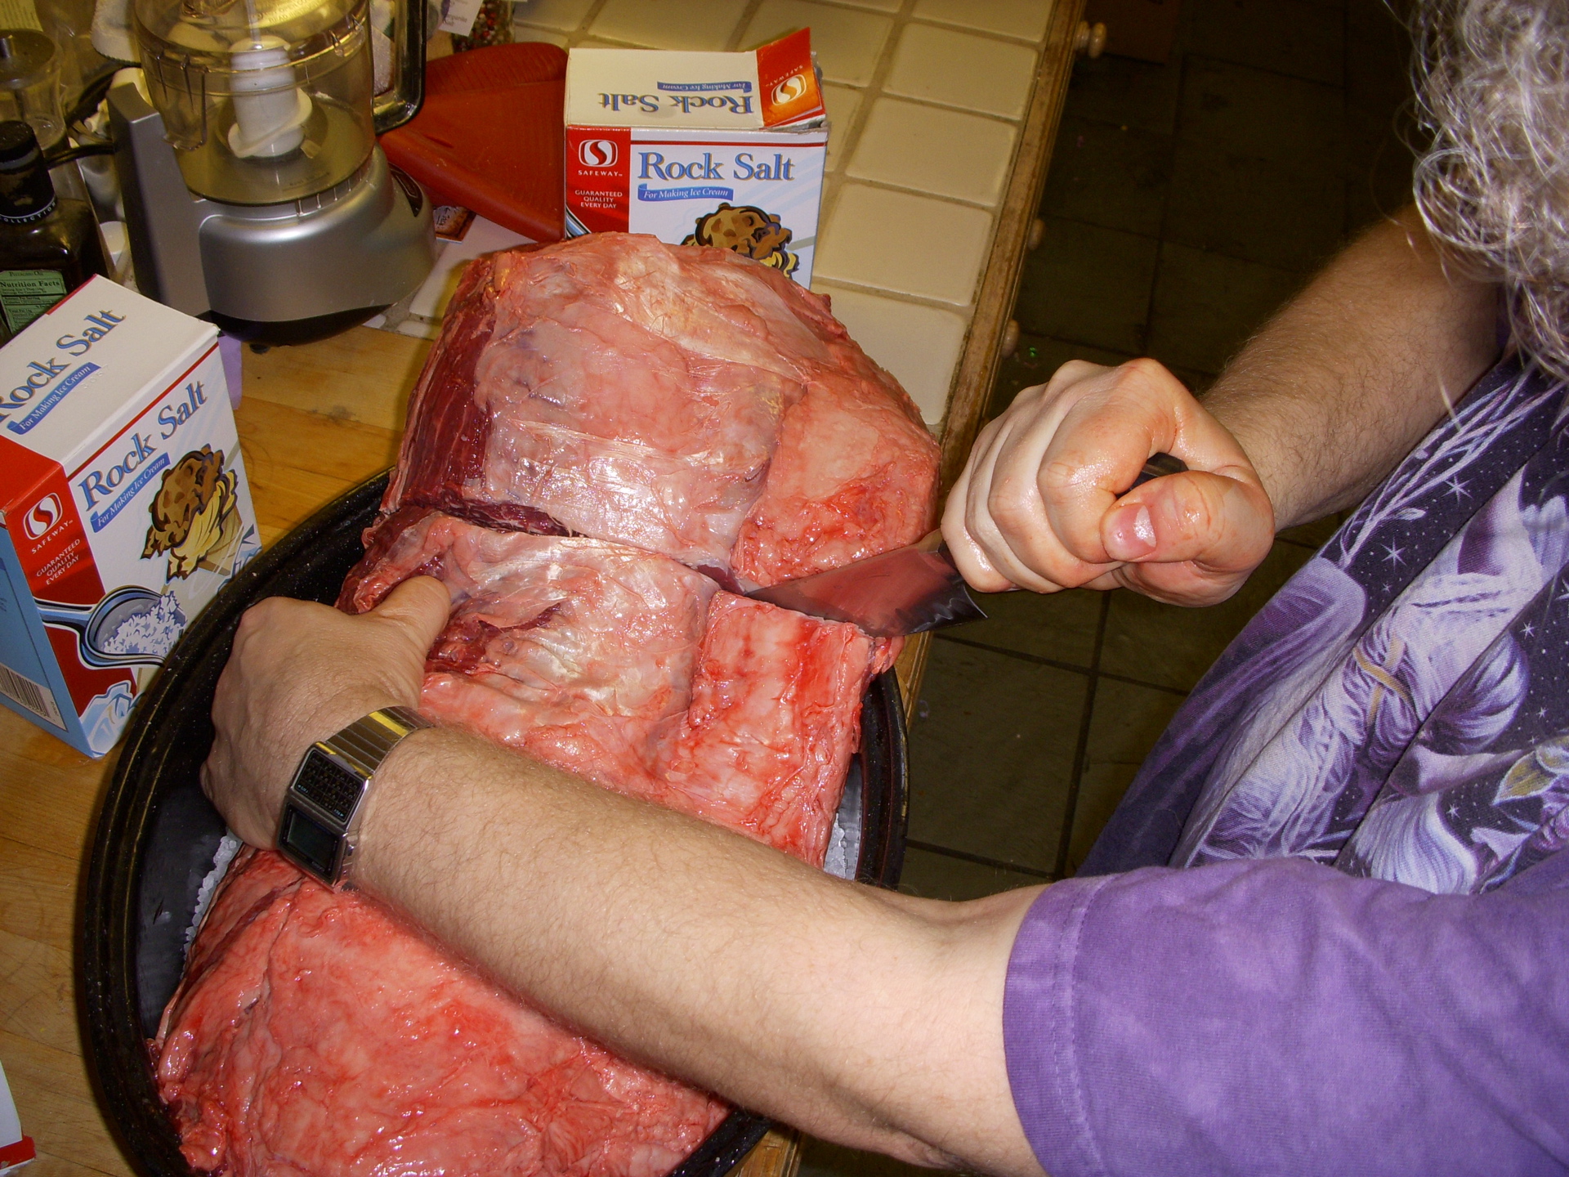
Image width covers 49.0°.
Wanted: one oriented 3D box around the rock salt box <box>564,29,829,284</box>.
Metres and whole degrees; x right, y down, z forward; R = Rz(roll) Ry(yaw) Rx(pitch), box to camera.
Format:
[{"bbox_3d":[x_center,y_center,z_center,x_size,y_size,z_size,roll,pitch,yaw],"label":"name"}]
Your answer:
[{"bbox_3d":[-0.056,-0.214,1.008,0.140,0.186,0.074,0,49,-6],"label":"rock salt box"}]

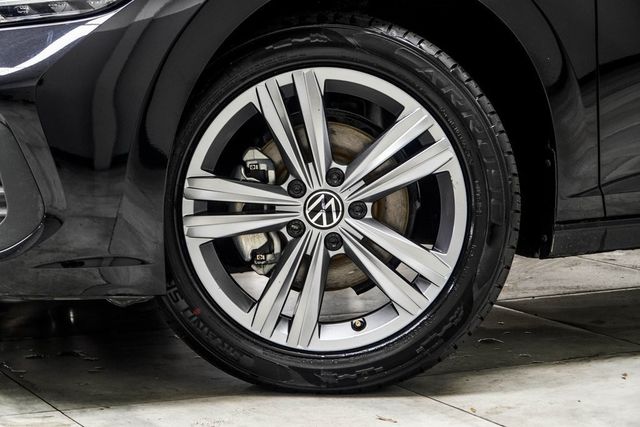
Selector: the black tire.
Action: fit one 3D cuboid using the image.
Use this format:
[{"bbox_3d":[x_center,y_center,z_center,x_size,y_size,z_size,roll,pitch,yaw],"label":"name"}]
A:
[{"bbox_3d":[0.008,-0.014,2.650,0.656,0.650,0.213,0,5,1],"label":"black tire"}]

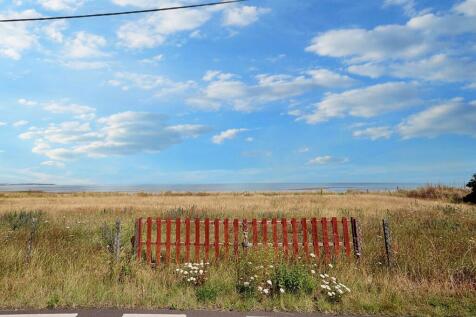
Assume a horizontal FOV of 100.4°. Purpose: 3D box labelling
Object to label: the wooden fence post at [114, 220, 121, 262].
[{"bbox_3d":[-3.119,2.169,5.150,0.090,1.130,0.090,-2,-7,2],"label":"wooden fence post"}]

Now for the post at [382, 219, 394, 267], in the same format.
[{"bbox_3d":[3.701,2.100,4.870,0.110,1.130,0.100,-3,-7,2],"label":"post"}]

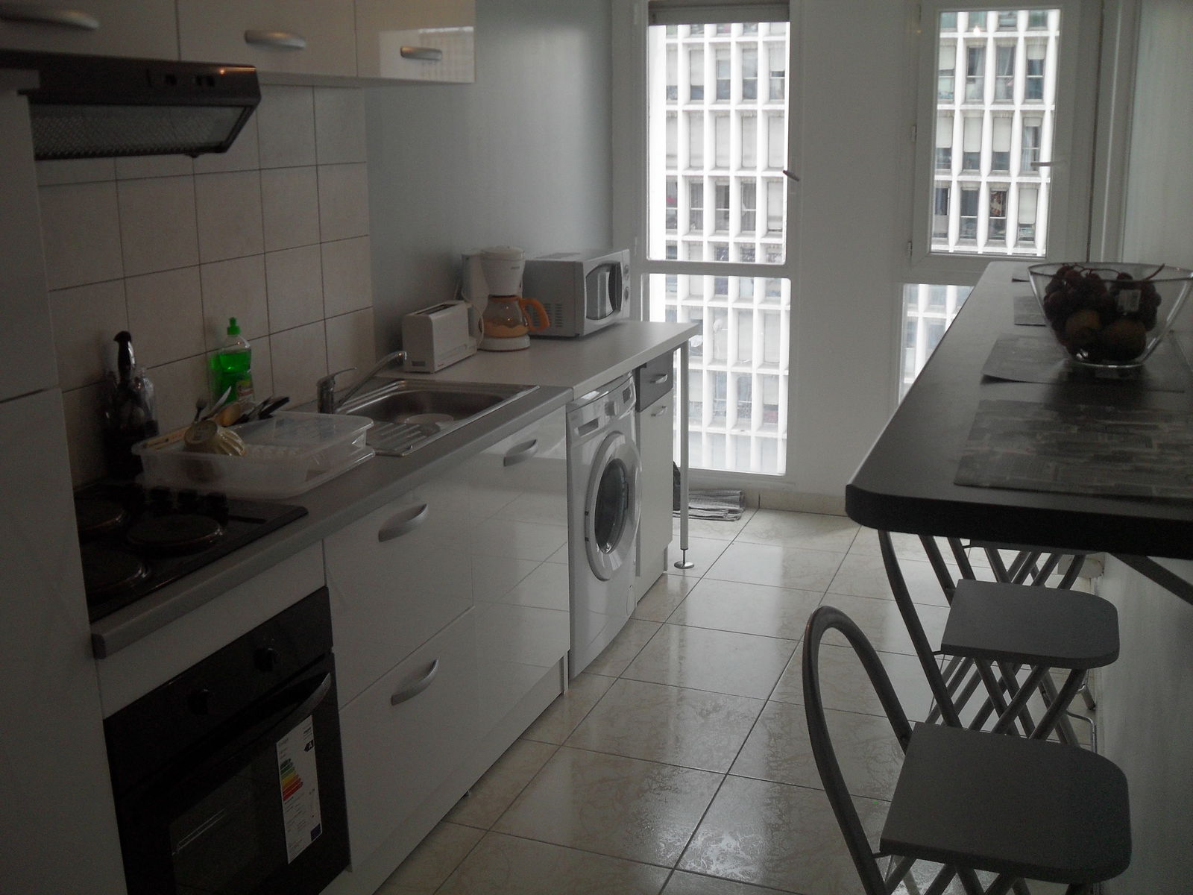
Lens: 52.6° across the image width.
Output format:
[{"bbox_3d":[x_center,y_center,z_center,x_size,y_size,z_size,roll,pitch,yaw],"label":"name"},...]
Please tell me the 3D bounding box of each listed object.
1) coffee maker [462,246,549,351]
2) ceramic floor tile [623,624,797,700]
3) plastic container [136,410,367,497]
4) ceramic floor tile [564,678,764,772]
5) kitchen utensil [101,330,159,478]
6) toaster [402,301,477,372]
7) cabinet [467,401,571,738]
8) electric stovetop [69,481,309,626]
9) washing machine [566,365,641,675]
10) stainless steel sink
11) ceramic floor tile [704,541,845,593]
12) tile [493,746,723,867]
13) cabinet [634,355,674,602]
[{"bbox_3d":[-0.308,-0.500,4.003,0.250,0.329,0.175,10,18,35],"label":"coffee maker"},{"bbox_3d":[0.366,0.668,3.793,0.450,0.010,0.444,5,16,21],"label":"ceramic floor tile"},{"bbox_3d":[-0.707,0.013,2.534,0.382,0.091,0.362,5,16,21],"label":"plastic container"},{"bbox_3d":[0.203,0.775,3.390,0.450,0.010,0.444,5,16,21],"label":"ceramic floor tile"},{"bbox_3d":[-0.976,-0.092,2.530,0.115,0.305,0.120,5,15,20],"label":"kitchen utensil"},{"bbox_3d":[-0.483,-0.350,3.751,0.110,0.171,0.350,4,15,16],"label":"toaster"},{"bbox_3d":[-0.436,0.294,3.266,0.560,0.725,0.600,5,15,20],"label":"cabinet"},{"bbox_3d":[-0.882,0.163,2.108,0.510,0.045,0.580,5,15,20],"label":"electric stovetop"},{"bbox_3d":[-0.220,0.215,3.867,0.581,0.849,0.596,5,16,21],"label":"washing machine"},{"bbox_3d":[-0.494,-0.023,3.117,0.437,0.154,0.774,5,16,21],"label":"stainless steel sink"},{"bbox_3d":[0.691,0.454,4.598,0.450,0.010,0.444,5,16,21],"label":"ceramic floor tile"},{"bbox_3d":[0.041,0.882,2.988,0.450,0.010,0.444,5,16,21],"label":"tile"},{"bbox_3d":[-0.037,0.104,4.300,0.560,0.879,0.400,5,15,20],"label":"cabinet"}]

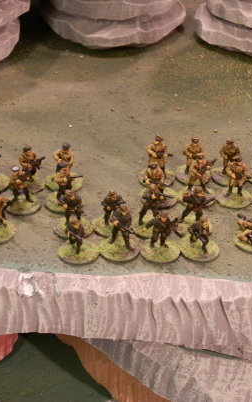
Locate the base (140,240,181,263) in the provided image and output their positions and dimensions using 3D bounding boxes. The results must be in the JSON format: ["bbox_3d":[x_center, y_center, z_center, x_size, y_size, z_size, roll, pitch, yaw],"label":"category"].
[{"bbox_3d":[0.021,0.030,0.582,0.025,0.002,0.025,2,30,0],"label":"base"}]

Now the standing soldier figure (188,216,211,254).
[{"bbox_3d":[0.046,0.019,0.577,0.013,0.022,0.016,-10,34,-18],"label":"standing soldier figure"}]

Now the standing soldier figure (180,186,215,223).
[{"bbox_3d":[0.045,0.003,0.598,0.015,0.027,0.017,-26,42,-37],"label":"standing soldier figure"}]

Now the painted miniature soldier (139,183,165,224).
[{"bbox_3d":[0.016,0.001,0.600,0.016,0.028,0.017,-23,38,-36],"label":"painted miniature soldier"}]

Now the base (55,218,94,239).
[{"bbox_3d":[-0.033,0.017,0.602,0.025,0.002,0.025,2,30,0],"label":"base"}]

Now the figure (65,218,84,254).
[{"bbox_3d":[-0.031,0.019,0.573,0.013,0.024,0.015,-3,31,-9],"label":"figure"}]

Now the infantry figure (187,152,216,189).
[{"bbox_3d":[0.052,-0.019,0.637,0.018,0.028,0.012,-3,31,-7],"label":"infantry figure"}]

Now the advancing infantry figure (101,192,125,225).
[{"bbox_3d":[-0.008,0.004,0.598,0.015,0.026,0.013,-6,31,-13],"label":"advancing infantry figure"}]

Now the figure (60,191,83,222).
[{"bbox_3d":[-0.034,0.004,0.599,0.015,0.023,0.014,-5,30,-12],"label":"figure"}]

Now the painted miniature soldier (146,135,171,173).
[{"bbox_3d":[0.023,-0.032,0.655,0.015,0.031,0.013,-8,31,-15],"label":"painted miniature soldier"}]

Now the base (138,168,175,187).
[{"bbox_3d":[0.022,-0.016,0.654,0.025,0.003,0.025,2,32,0],"label":"base"}]

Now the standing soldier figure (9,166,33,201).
[{"bbox_3d":[-0.068,-0.012,0.615,0.014,0.026,0.013,-18,38,-29],"label":"standing soldier figure"}]

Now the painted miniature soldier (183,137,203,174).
[{"bbox_3d":[0.048,-0.031,0.658,0.015,0.029,0.013,0,30,-3],"label":"painted miniature soldier"}]

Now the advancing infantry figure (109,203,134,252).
[{"bbox_3d":[-0.002,0.015,0.577,0.015,0.030,0.013,-7,32,-15],"label":"advancing infantry figure"}]

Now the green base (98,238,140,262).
[{"bbox_3d":[-0.004,0.030,0.581,0.025,0.003,0.025,1,30,0],"label":"green base"}]

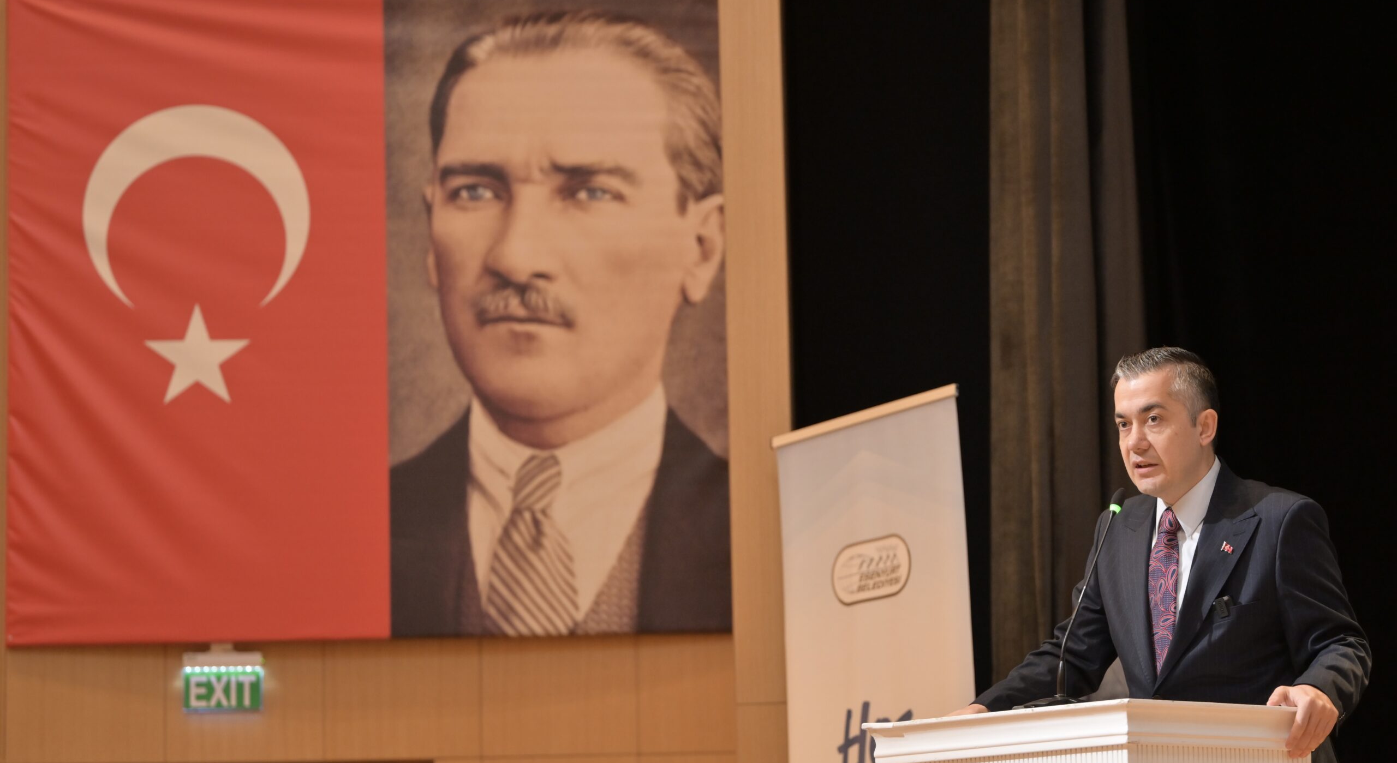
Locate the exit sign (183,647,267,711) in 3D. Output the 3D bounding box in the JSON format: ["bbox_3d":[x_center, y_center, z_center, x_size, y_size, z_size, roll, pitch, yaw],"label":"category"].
[{"bbox_3d":[-1.570,0.985,9.870,0.268,0.212,0.050,-1,-8,-4],"label":"exit sign"}]

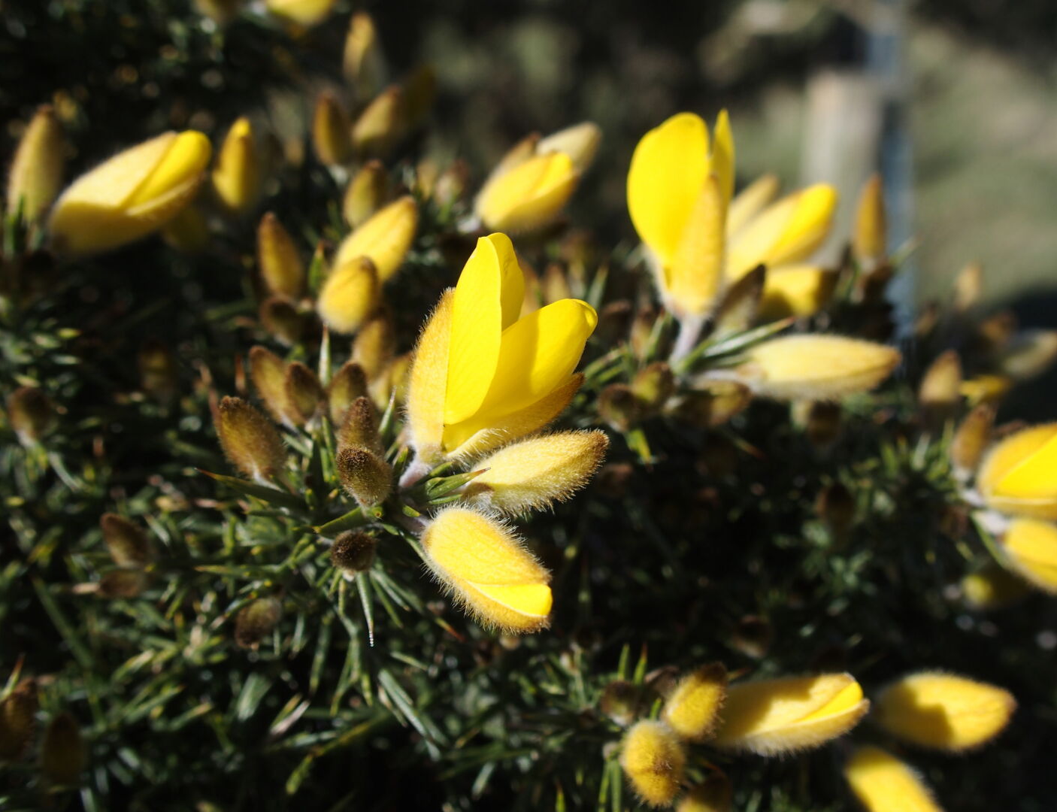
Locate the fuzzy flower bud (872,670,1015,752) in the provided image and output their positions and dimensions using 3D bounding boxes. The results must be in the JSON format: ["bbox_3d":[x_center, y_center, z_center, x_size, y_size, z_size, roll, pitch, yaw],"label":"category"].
[{"bbox_3d":[0.039,0.028,0.122,0.013,0.007,0.007,5,0,12],"label":"fuzzy flower bud"}]

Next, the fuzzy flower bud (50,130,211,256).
[{"bbox_3d":[-0.041,-0.022,0.134,0.017,0.007,0.007,-32,0,12],"label":"fuzzy flower bud"}]

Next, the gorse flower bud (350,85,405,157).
[{"bbox_3d":[-0.018,-0.035,0.160,0.005,0.009,0.005,32,12,0],"label":"gorse flower bud"}]

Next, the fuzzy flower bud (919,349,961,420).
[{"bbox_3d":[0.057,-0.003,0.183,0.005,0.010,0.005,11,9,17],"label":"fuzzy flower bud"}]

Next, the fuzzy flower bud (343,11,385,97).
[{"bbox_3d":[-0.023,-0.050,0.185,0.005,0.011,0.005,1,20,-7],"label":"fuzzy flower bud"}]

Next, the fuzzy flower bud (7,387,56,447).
[{"bbox_3d":[-0.056,0.001,0.148,0.005,0.007,0.005,-13,18,0],"label":"fuzzy flower bud"}]

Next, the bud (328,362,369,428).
[{"bbox_3d":[-0.017,-0.001,0.126,0.004,0.007,0.003,9,24,0],"label":"bud"}]

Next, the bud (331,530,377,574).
[{"bbox_3d":[-0.016,0.014,0.121,0.004,0.006,0.004,-2,63,6],"label":"bud"}]

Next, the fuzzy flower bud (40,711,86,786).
[{"bbox_3d":[-0.049,0.036,0.138,0.005,0.008,0.004,0,14,0],"label":"fuzzy flower bud"}]

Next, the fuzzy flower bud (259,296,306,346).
[{"bbox_3d":[-0.027,-0.009,0.143,0.004,0.006,0.004,-33,44,-7],"label":"fuzzy flower bud"}]

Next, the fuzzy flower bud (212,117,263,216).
[{"bbox_3d":[-0.034,-0.028,0.155,0.005,0.011,0.005,3,3,0],"label":"fuzzy flower bud"}]

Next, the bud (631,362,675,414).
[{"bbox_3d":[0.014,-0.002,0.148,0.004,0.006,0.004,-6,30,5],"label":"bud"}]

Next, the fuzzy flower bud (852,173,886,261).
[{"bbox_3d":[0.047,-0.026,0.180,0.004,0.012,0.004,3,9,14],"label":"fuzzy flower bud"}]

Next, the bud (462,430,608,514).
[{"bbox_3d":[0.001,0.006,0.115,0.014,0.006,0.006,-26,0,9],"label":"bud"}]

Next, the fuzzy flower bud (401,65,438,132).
[{"bbox_3d":[-0.015,-0.042,0.178,0.004,0.009,0.004,18,0,0],"label":"fuzzy flower bud"}]

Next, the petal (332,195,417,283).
[{"bbox_3d":[-0.018,-0.019,0.150,0.006,0.013,0.006,43,9,0],"label":"petal"}]

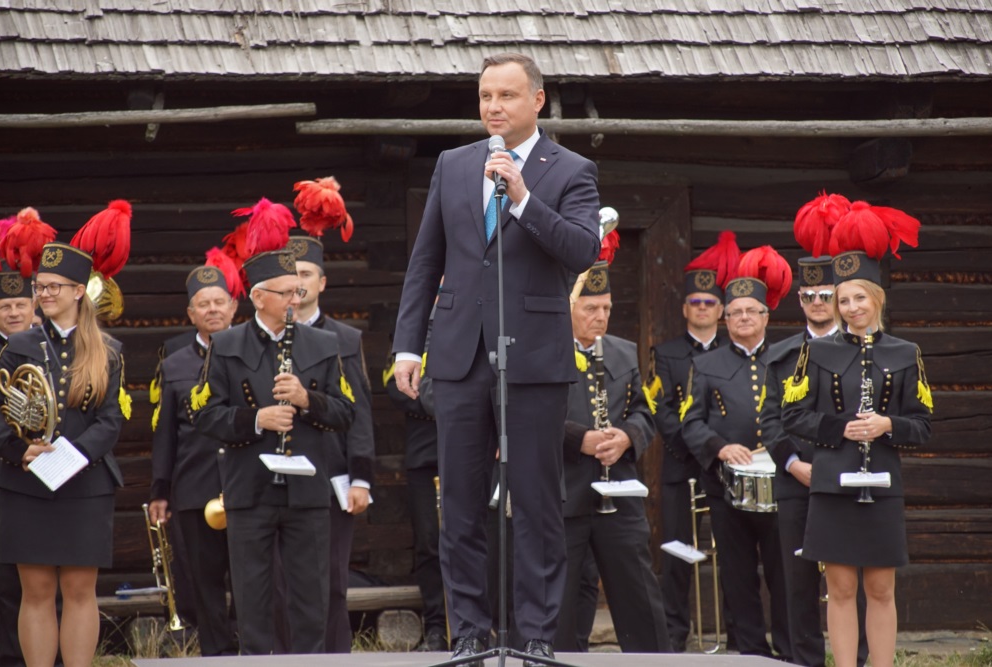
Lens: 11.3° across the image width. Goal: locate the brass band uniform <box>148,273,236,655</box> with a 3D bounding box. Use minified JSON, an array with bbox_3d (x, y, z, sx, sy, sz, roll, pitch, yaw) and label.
[{"bbox_3d":[-1.134,0.608,20.000,0.530,1.752,0.360,0,-1,-3],"label":"brass band uniform"}]

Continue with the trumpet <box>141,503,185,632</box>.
[{"bbox_3d":[-1.318,0.929,19.850,0.120,0.510,0.130,-14,0,0],"label":"trumpet"}]

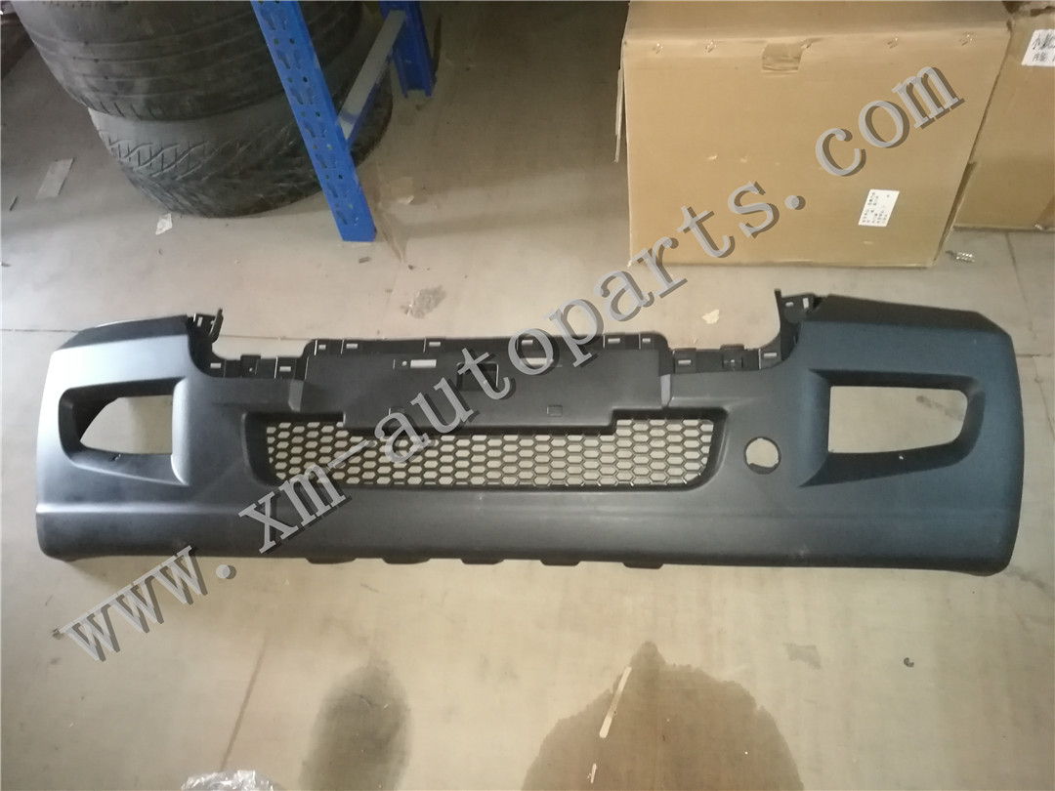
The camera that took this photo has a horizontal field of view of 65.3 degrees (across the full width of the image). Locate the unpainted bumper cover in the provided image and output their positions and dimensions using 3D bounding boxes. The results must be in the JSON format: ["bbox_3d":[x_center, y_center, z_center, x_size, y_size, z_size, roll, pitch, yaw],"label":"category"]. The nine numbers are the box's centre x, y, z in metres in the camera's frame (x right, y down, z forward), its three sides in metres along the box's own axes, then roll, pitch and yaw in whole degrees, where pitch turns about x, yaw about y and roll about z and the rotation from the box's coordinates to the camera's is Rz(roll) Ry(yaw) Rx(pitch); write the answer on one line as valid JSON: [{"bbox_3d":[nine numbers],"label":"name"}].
[{"bbox_3d":[-0.059,0.082,1.468,1.670,0.420,0.460,-1,78,8],"label":"unpainted bumper cover"}]

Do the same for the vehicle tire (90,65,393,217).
[{"bbox_3d":[-0.723,-0.777,2.136,0.733,0.279,0.733,-5,50,6],"label":"vehicle tire"}]

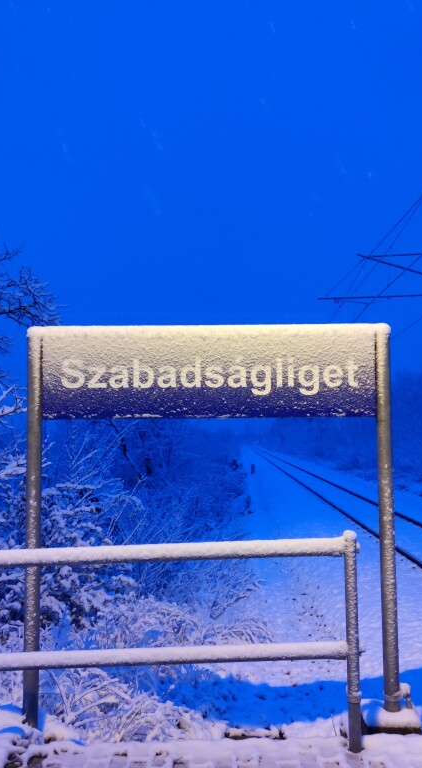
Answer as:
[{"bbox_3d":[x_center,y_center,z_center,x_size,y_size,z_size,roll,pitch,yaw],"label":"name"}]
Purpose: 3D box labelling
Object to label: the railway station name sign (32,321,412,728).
[{"bbox_3d":[-0.011,0.828,4.319,2.275,2.399,0.110,-1,-5,2],"label":"railway station name sign"}]

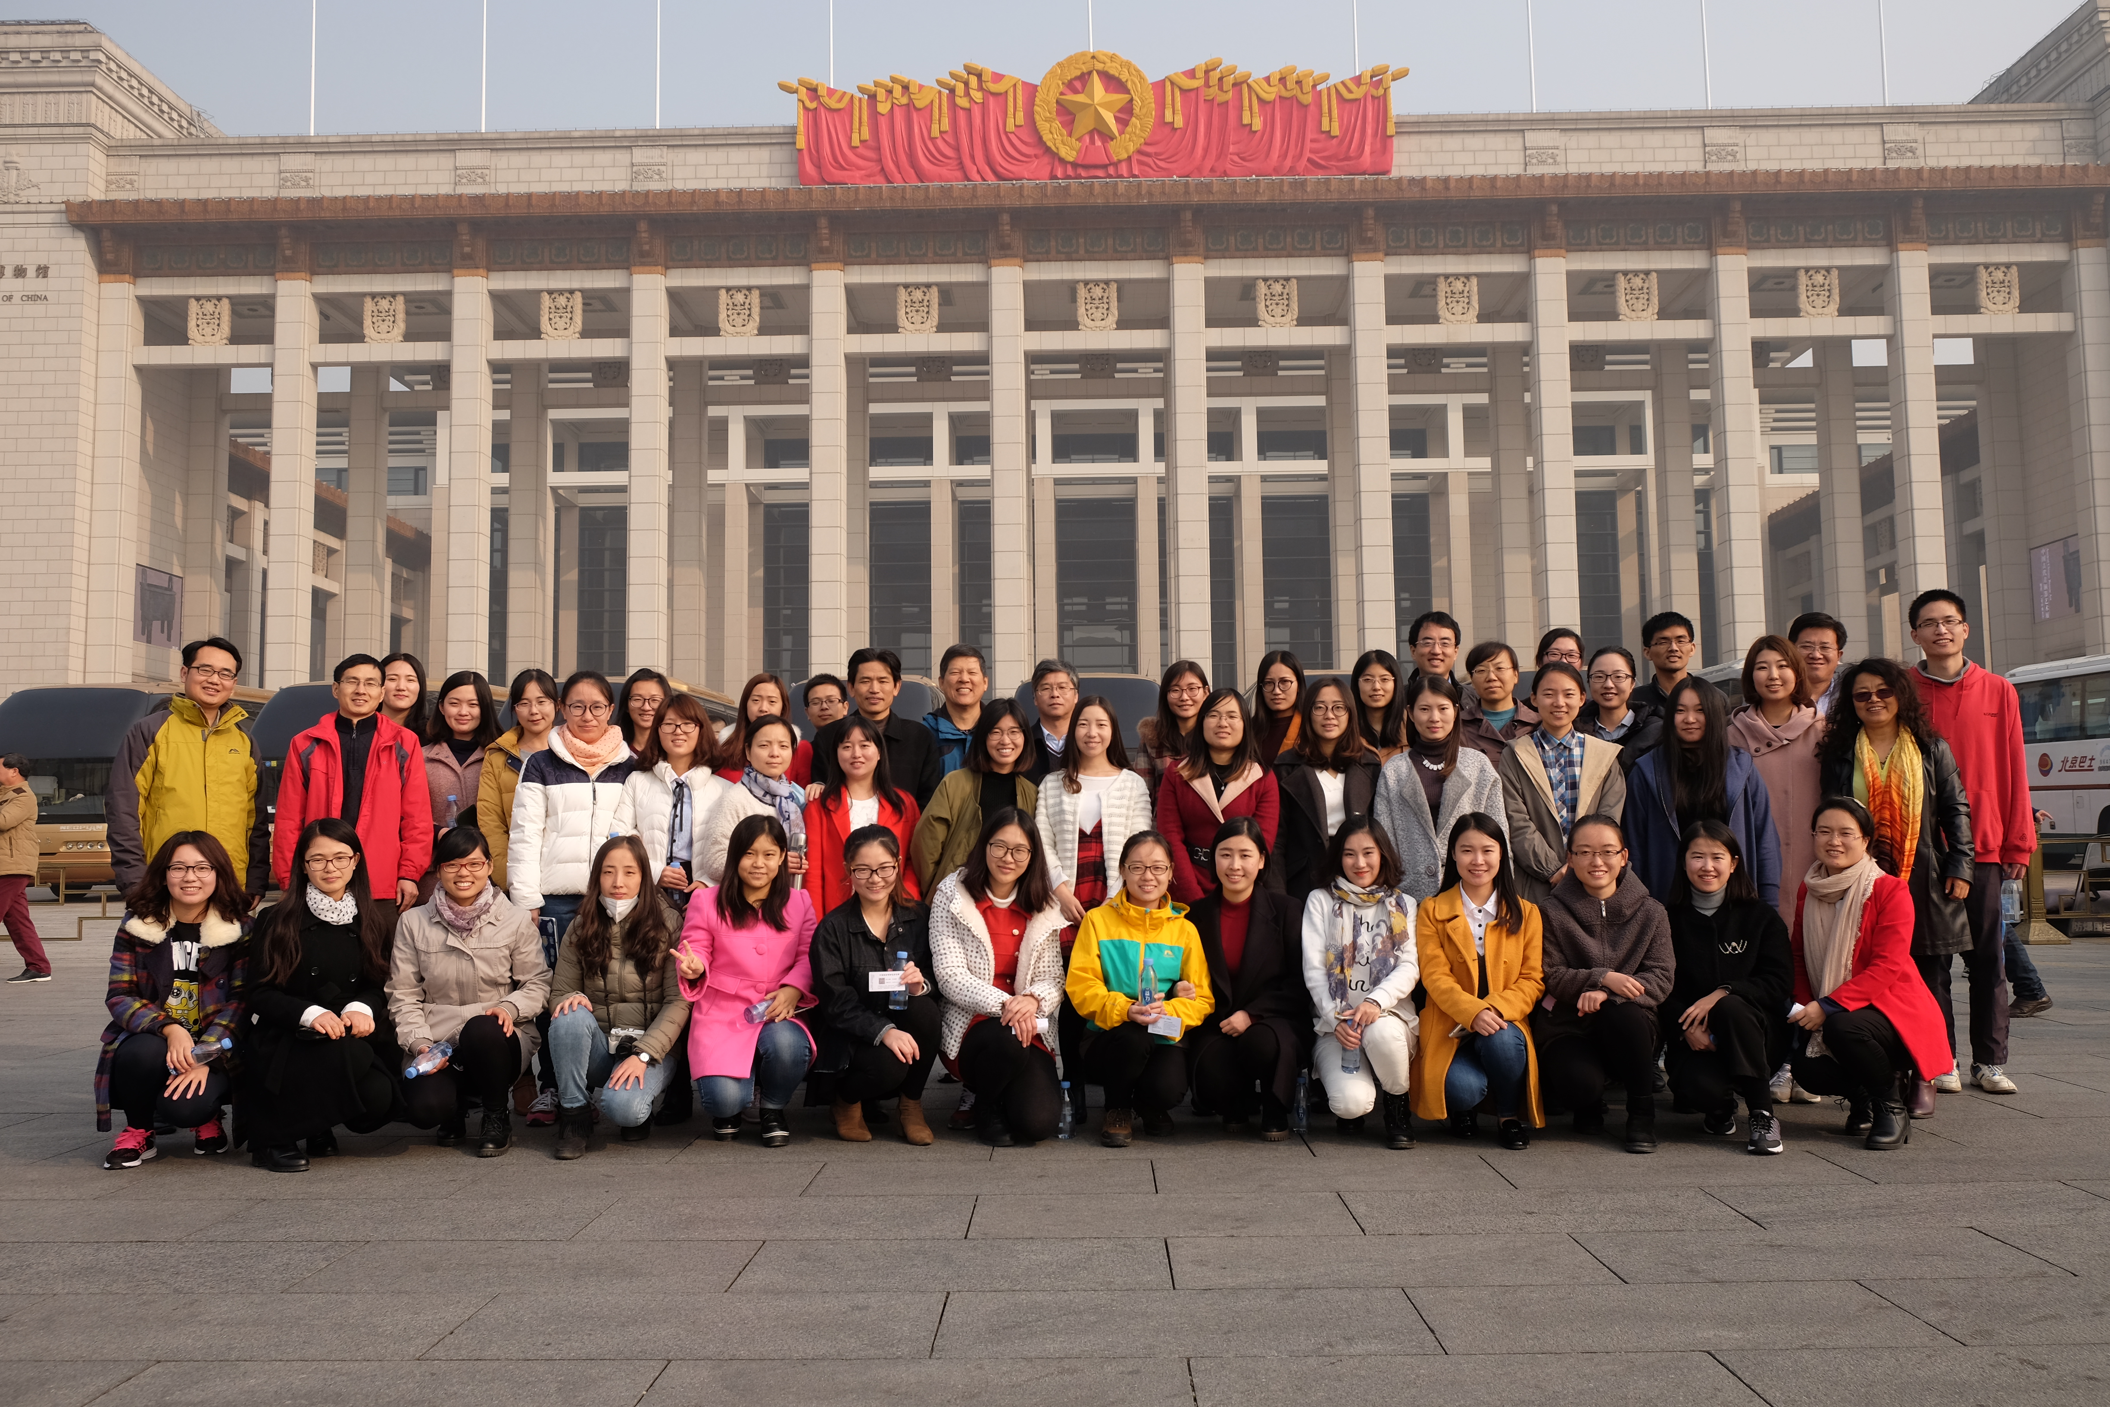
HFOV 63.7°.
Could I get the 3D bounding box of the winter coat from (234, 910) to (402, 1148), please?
[{"bbox_3d":[-2.400,1.052,5.530,0.500,0.760,0.560,1,-5,-22],"label":"winter coat"}]

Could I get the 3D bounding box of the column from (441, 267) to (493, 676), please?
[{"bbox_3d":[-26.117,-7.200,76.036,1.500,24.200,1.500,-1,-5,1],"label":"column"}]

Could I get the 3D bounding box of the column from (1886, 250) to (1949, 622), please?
[{"bbox_3d":[42.479,-8.855,83.501,1.720,27.325,1.720,-1,-4,1],"label":"column"}]

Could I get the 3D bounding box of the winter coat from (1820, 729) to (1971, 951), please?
[{"bbox_3d":[2.847,0.480,5.750,0.470,0.760,0.330,-3,-6,25],"label":"winter coat"}]

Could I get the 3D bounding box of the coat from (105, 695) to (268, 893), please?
[{"bbox_3d":[-3.050,0.323,5.950,0.520,0.700,0.340,3,-6,-36],"label":"coat"}]

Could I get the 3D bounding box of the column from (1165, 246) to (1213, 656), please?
[{"bbox_3d":[7.000,-8.338,85.695,1.600,28.790,1.600,-1,-5,1],"label":"column"}]

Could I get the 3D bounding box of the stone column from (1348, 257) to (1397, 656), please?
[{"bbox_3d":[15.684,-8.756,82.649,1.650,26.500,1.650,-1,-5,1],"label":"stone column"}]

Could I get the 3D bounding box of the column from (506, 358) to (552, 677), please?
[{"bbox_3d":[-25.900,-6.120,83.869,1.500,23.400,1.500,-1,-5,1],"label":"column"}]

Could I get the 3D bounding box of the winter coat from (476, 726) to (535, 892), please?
[{"bbox_3d":[-1.993,0.444,6.450,0.430,0.750,0.290,0,-5,-9],"label":"winter coat"}]

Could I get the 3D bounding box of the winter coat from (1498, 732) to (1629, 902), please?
[{"bbox_3d":[1.801,0.503,6.030,0.460,0.800,0.330,-1,-5,7],"label":"winter coat"}]

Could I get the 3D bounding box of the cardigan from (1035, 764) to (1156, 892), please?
[{"bbox_3d":[0.144,0.459,6.180,0.440,0.460,0.280,-1,-4,2],"label":"cardigan"}]

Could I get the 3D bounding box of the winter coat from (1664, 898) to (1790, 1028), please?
[{"bbox_3d":[2.027,0.806,5.128,0.410,0.480,0.390,-3,-5,21],"label":"winter coat"}]

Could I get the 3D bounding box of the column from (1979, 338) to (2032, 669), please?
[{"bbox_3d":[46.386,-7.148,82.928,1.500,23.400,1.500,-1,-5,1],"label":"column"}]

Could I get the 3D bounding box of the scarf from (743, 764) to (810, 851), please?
[{"bbox_3d":[-1.000,0.378,6.080,0.240,0.320,0.200,0,-5,-14],"label":"scarf"}]

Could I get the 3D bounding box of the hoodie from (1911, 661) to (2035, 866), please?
[{"bbox_3d":[3.431,0.225,6.450,0.540,0.750,0.330,-2,-5,19],"label":"hoodie"}]

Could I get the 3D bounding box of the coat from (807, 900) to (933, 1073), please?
[{"bbox_3d":[-0.624,0.952,5.720,0.400,0.560,0.410,1,-5,-14],"label":"coat"}]

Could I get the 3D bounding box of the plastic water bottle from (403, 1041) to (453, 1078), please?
[{"bbox_3d":[-1.849,1.058,5.020,0.063,0.063,0.180,-2,13,15],"label":"plastic water bottle"}]

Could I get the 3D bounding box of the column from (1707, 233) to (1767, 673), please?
[{"bbox_3d":[33.595,-8.687,83.654,1.720,27.245,1.720,-1,-4,1],"label":"column"}]

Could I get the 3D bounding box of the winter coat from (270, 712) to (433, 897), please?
[{"bbox_3d":[-2.846,0.407,6.873,0.610,0.760,0.310,0,-5,-14],"label":"winter coat"}]

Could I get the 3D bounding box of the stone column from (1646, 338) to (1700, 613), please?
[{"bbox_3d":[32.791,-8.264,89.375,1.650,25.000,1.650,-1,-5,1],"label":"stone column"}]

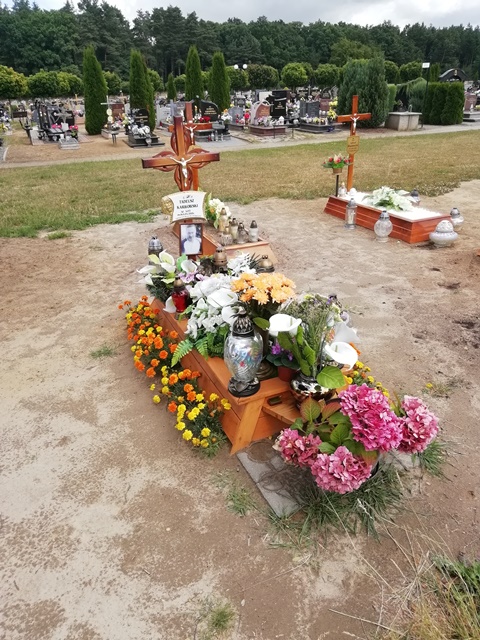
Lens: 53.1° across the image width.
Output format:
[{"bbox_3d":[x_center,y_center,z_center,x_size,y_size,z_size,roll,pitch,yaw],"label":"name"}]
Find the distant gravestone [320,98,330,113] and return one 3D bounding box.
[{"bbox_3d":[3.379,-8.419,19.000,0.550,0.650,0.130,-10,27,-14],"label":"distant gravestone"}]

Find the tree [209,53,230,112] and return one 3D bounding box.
[{"bbox_3d":[-0.911,-10.262,21.363,1.000,2.921,1.000,-2,26,0],"label":"tree"}]

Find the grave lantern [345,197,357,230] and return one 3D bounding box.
[{"bbox_3d":[1.253,-1.196,5.423,0.120,0.330,0.120,-12,28,-18],"label":"grave lantern"}]

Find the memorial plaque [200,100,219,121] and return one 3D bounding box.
[{"bbox_3d":[-1.025,-7.144,16.419,0.620,0.642,0.120,-11,27,-18],"label":"memorial plaque"}]

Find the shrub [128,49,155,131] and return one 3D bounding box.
[{"bbox_3d":[-3.807,-8.822,18.578,0.980,2.908,0.980,-2,26,0],"label":"shrub"}]

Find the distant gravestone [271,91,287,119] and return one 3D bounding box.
[{"bbox_3d":[1.498,-8.146,18.228,0.560,0.970,0.130,-11,27,-18],"label":"distant gravestone"}]

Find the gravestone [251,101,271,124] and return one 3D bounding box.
[{"bbox_3d":[0.699,-7.079,16.400,0.660,0.740,0.180,-10,27,-14],"label":"gravestone"}]

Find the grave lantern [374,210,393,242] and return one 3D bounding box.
[{"bbox_3d":[1.495,-0.978,5.009,0.190,0.316,0.190,-2,26,0],"label":"grave lantern"}]

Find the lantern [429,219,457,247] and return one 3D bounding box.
[{"bbox_3d":[2.012,-0.854,4.729,0.280,0.250,0.280,-12,28,-18],"label":"lantern"}]

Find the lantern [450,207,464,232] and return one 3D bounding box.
[{"bbox_3d":[2.444,-1.141,5.396,0.165,0.233,0.165,-2,26,0],"label":"lantern"}]

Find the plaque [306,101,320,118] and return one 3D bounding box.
[{"bbox_3d":[2.760,-7.883,18.051,0.530,0.621,0.120,-11,27,-18],"label":"plaque"}]

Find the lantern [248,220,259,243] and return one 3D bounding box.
[{"bbox_3d":[0.130,-0.819,4.444,0.082,0.190,0.082,-12,28,-18],"label":"lantern"}]

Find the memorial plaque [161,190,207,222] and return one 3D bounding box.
[{"bbox_3d":[-0.381,-0.777,3.300,0.300,0.190,0.040,-12,28,-18],"label":"memorial plaque"}]

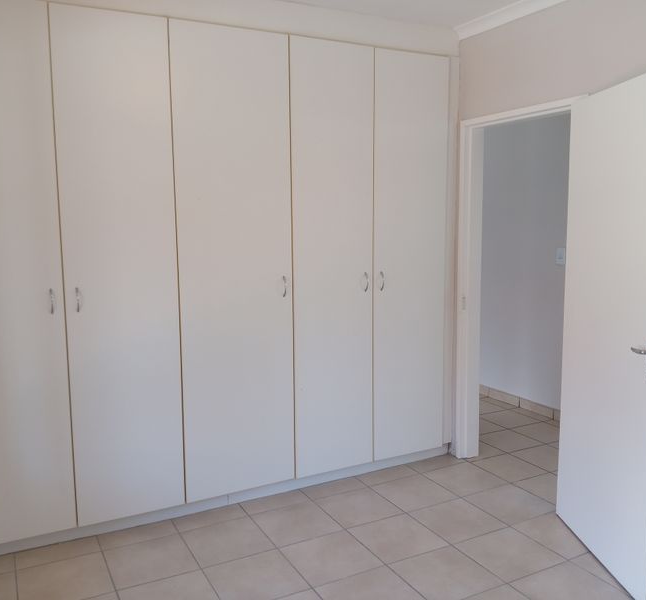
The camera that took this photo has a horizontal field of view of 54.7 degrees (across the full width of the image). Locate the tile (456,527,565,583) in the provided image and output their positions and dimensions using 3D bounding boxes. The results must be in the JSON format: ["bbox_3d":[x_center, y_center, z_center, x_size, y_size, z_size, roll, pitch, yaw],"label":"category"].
[{"bbox_3d":[0.833,1.140,2.801,0.350,0.010,0.350,-4,8,-28],"label":"tile"}]

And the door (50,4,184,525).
[{"bbox_3d":[-0.932,-0.115,2.914,0.514,2.353,0.020,-4,8,-27],"label":"door"}]

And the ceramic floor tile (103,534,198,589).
[{"bbox_3d":[-0.763,1.157,2.769,0.350,0.010,0.350,-4,8,-28],"label":"ceramic floor tile"}]

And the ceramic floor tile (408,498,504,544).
[{"bbox_3d":[0.667,1.101,3.115,0.350,0.010,0.350,-4,8,-28],"label":"ceramic floor tile"}]

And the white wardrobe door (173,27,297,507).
[{"bbox_3d":[-0.431,-0.154,3.174,0.612,2.356,0.020,-4,8,-27],"label":"white wardrobe door"}]

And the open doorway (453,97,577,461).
[{"bbox_3d":[1.098,0.014,3.475,0.144,2.076,0.892,-4,8,-27],"label":"open doorway"}]

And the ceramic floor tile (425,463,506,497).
[{"bbox_3d":[0.816,1.039,3.593,0.350,0.010,0.350,-4,8,-28],"label":"ceramic floor tile"}]

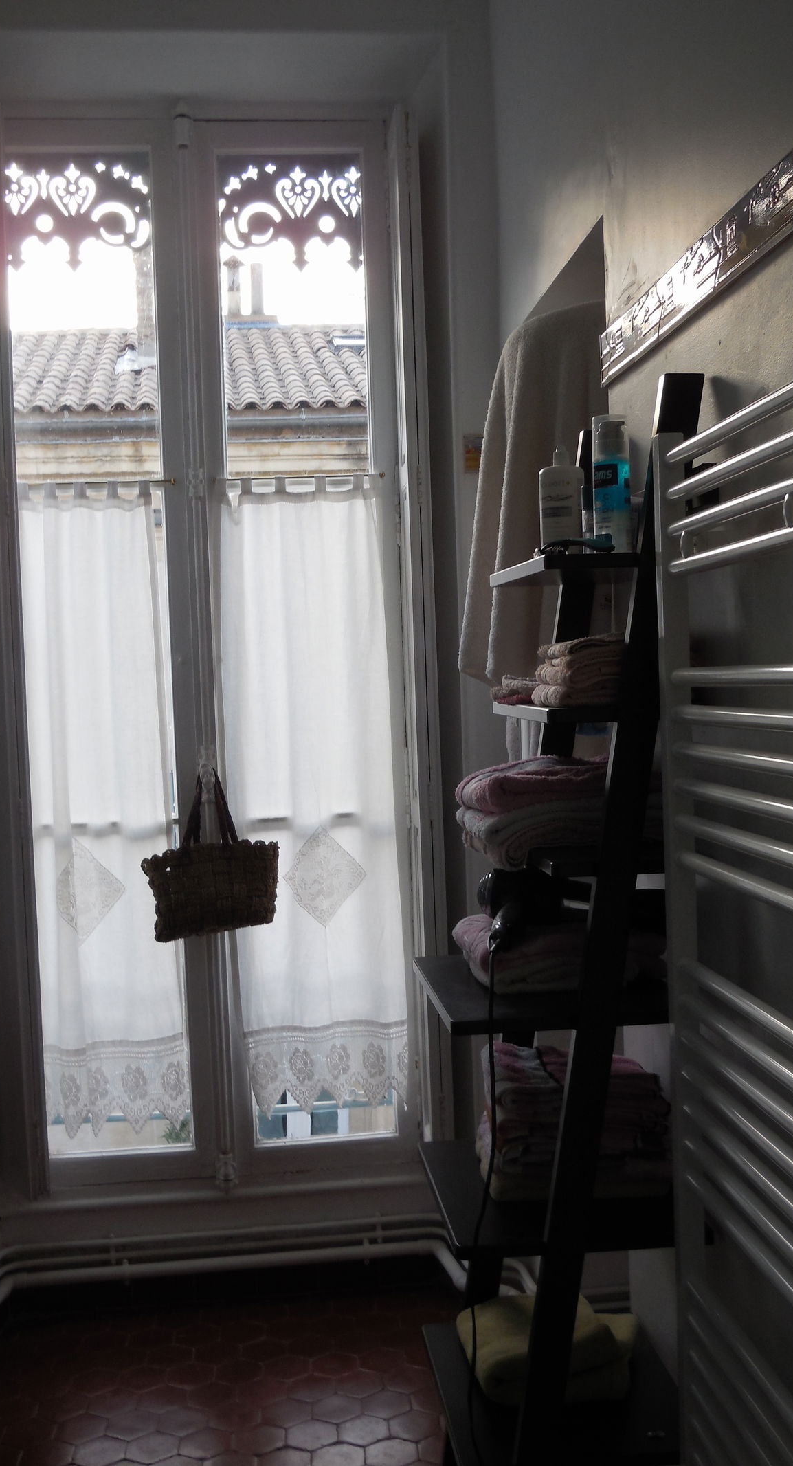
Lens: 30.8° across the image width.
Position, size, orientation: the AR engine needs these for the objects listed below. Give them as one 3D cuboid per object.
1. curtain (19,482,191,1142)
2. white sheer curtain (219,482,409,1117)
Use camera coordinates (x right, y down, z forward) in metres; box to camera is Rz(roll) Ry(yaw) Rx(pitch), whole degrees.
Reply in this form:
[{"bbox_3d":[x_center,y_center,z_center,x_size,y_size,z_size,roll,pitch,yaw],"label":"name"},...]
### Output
[{"bbox_3d":[-0.696,0.190,3.435,0.355,1.560,0.050,-2,2,-6],"label":"curtain"},{"bbox_3d":[-0.199,0.160,3.486,0.415,1.545,0.050,-2,2,-6],"label":"white sheer curtain"}]

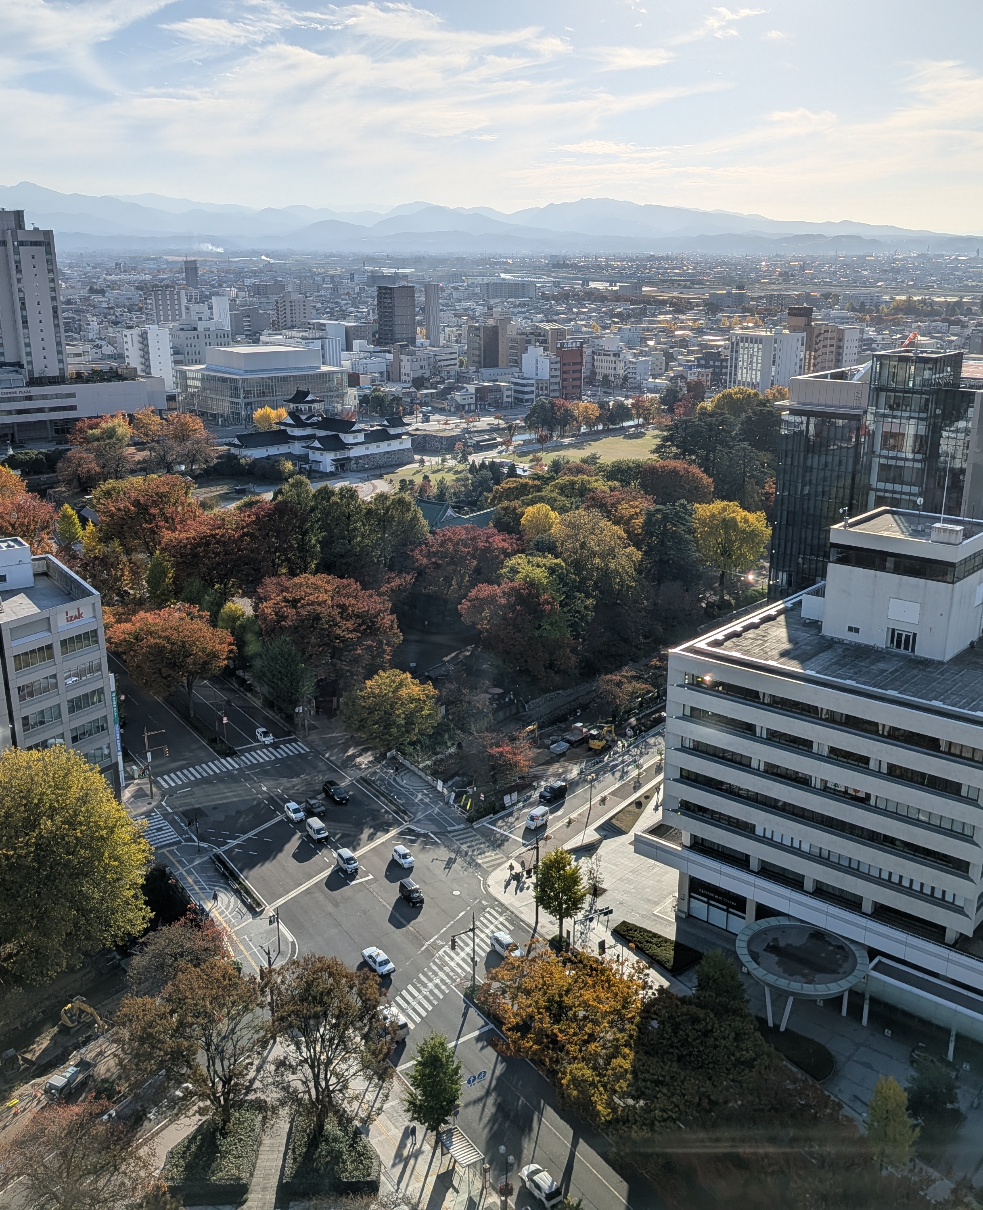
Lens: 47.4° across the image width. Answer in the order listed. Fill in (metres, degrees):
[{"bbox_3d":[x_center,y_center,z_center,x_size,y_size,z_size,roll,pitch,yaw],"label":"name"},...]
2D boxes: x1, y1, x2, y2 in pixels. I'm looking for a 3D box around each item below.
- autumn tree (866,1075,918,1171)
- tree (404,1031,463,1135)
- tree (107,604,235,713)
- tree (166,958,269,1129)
[{"bbox_3d":[31.181,40.822,88.066,3.600,9.100,3.600,7,19,22],"label":"autumn tree"},{"bbox_3d":[-4.730,39.884,92.680,5.000,10.200,4.900,0,18,0],"label":"tree"},{"bbox_3d":[-49.984,9.298,177.799,19.300,17.500,18.800,0,18,0],"label":"tree"},{"bbox_3d":[-22.377,36.911,91.683,8.585,15.554,8.585,0,17,0],"label":"tree"}]

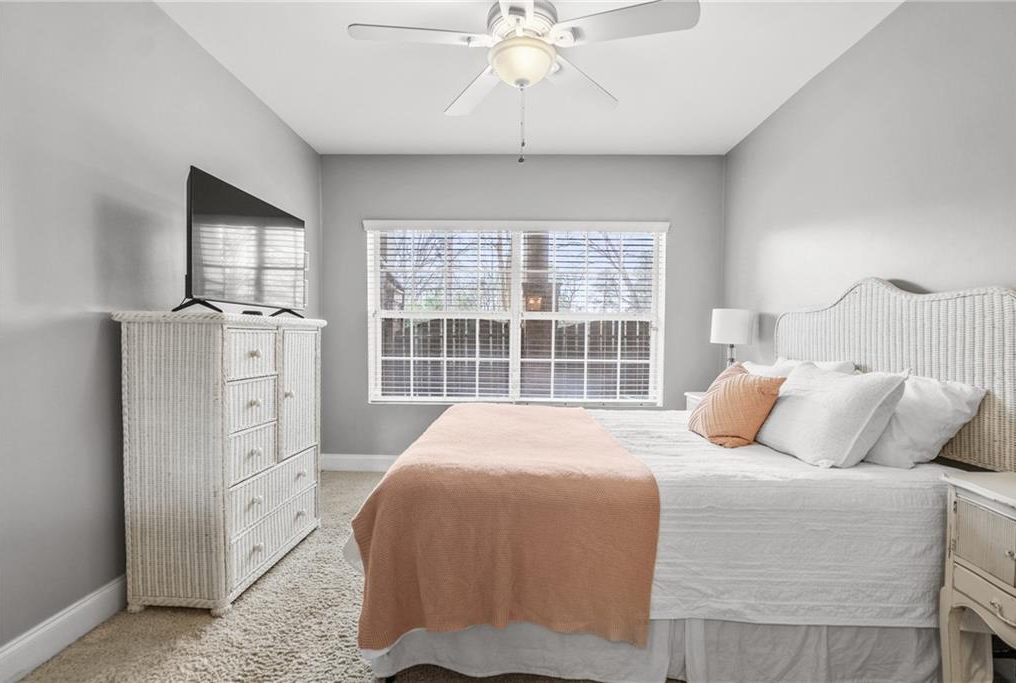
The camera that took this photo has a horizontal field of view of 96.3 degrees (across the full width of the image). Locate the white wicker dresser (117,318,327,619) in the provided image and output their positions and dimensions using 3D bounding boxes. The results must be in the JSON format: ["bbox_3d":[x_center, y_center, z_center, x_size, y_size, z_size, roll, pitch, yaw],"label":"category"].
[{"bbox_3d":[-1.303,0.478,2.211,0.460,1.187,0.870,0,1,3],"label":"white wicker dresser"}]

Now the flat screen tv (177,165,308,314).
[{"bbox_3d":[-1.254,-0.401,2.215,0.190,0.570,0.890,0,1,3],"label":"flat screen tv"}]

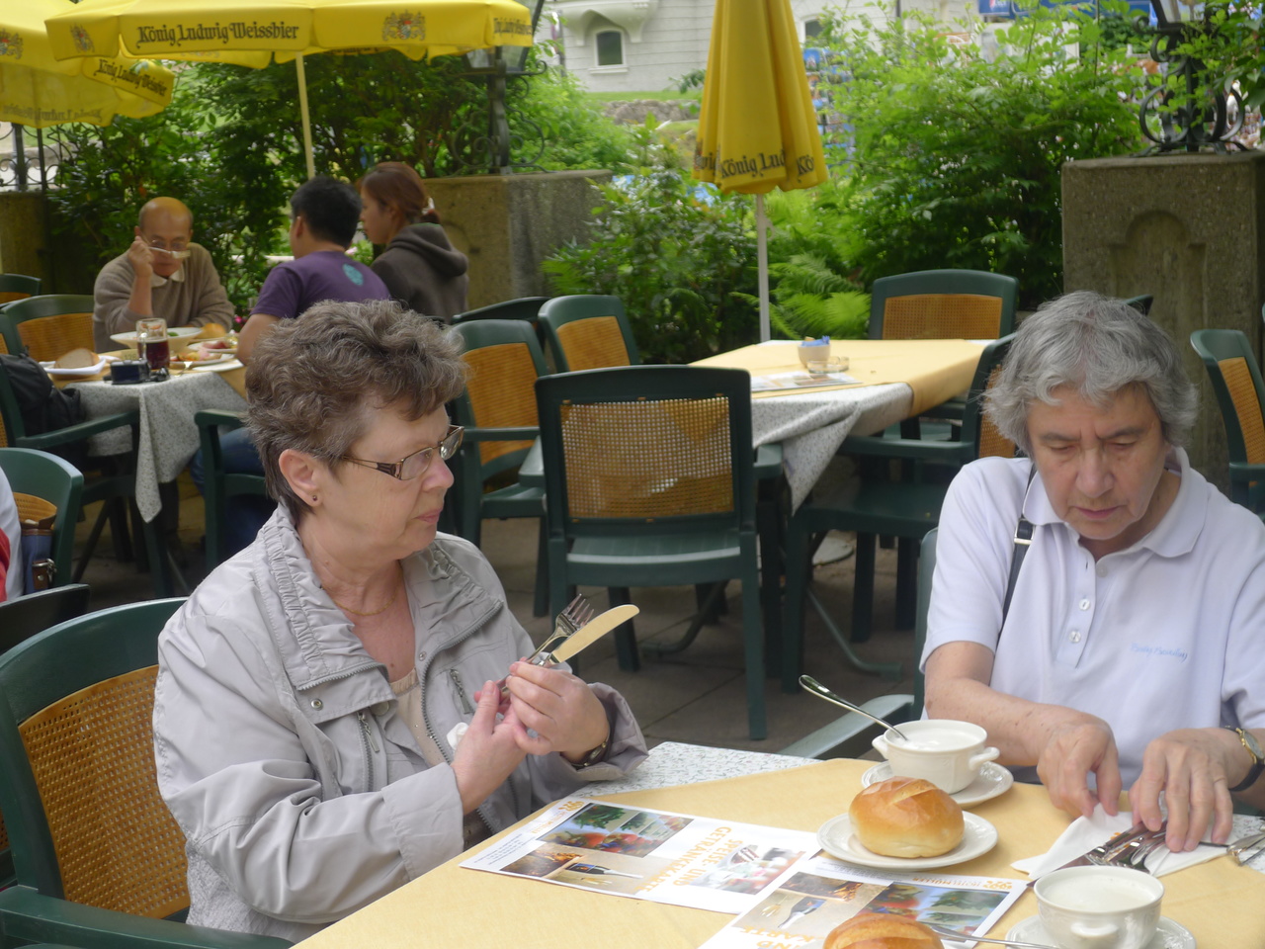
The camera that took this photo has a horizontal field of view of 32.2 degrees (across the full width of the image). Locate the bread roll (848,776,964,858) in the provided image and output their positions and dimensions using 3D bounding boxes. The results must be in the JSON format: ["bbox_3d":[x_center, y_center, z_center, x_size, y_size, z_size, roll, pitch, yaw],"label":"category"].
[{"bbox_3d":[0.254,0.315,2.042,0.106,0.066,0.101,0,10,11],"label":"bread roll"}]

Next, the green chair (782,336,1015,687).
[{"bbox_3d":[0.721,0.075,5.423,0.570,0.862,0.585,2,11,25],"label":"green chair"}]

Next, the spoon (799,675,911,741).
[{"bbox_3d":[0.256,0.264,2.283,0.190,0.025,0.040,30,22,16],"label":"spoon"}]

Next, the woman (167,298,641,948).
[{"bbox_3d":[-0.119,0.467,2.166,0.740,1.255,0.570,4,12,33],"label":"woman"}]

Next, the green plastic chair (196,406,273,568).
[{"bbox_3d":[-0.764,0.036,5.832,0.580,0.860,0.580,7,15,43],"label":"green plastic chair"}]

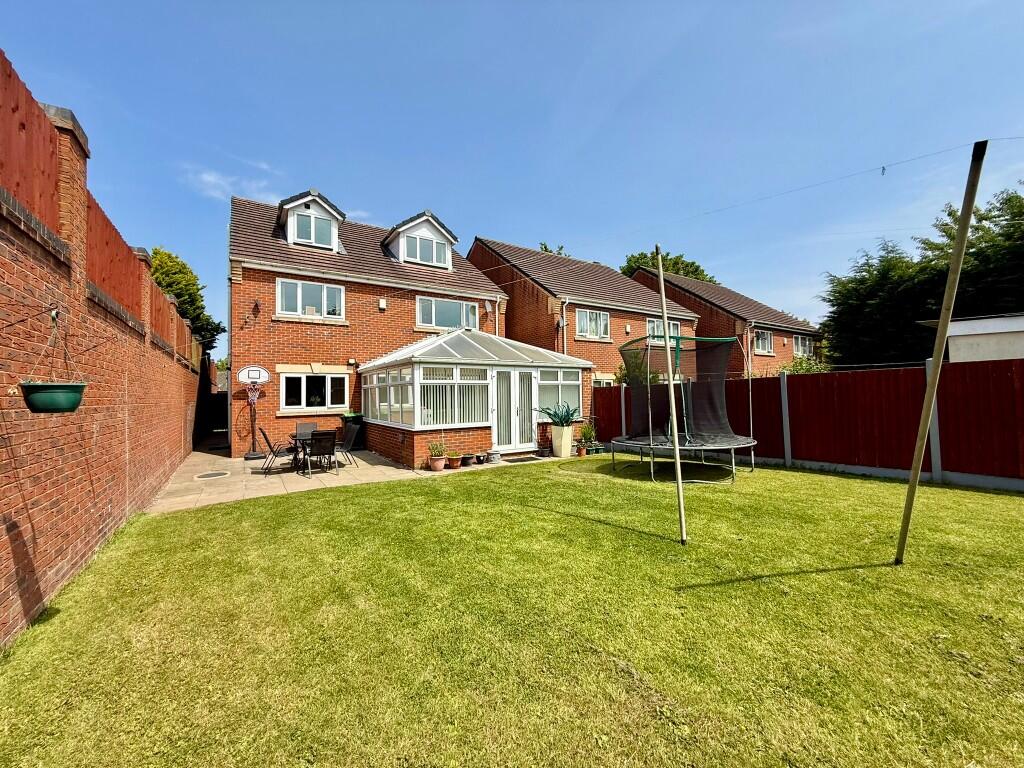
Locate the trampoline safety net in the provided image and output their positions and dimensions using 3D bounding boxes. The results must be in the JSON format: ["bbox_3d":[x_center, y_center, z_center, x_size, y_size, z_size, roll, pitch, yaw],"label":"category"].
[{"bbox_3d":[3.111,0.125,7.735,2.300,1.860,2.300,-1,-2,1],"label":"trampoline safety net"}]

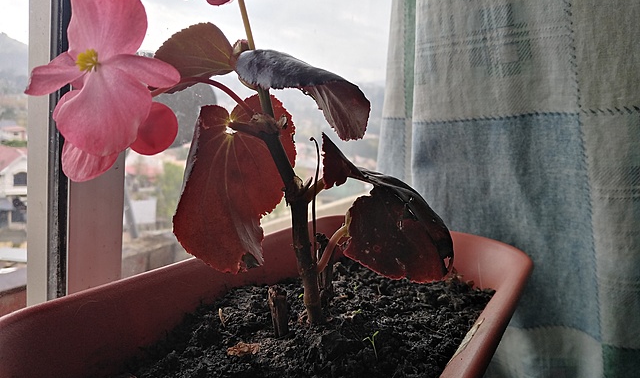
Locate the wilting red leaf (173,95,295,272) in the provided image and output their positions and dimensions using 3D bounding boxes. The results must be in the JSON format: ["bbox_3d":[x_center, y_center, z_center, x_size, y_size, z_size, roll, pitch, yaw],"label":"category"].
[{"bbox_3d":[-0.050,-0.004,0.281,0.067,0.103,0.045,6,9,0],"label":"wilting red leaf"}]

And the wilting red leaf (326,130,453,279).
[{"bbox_3d":[0.042,0.013,0.296,0.085,0.084,0.055,4,9,-8],"label":"wilting red leaf"}]

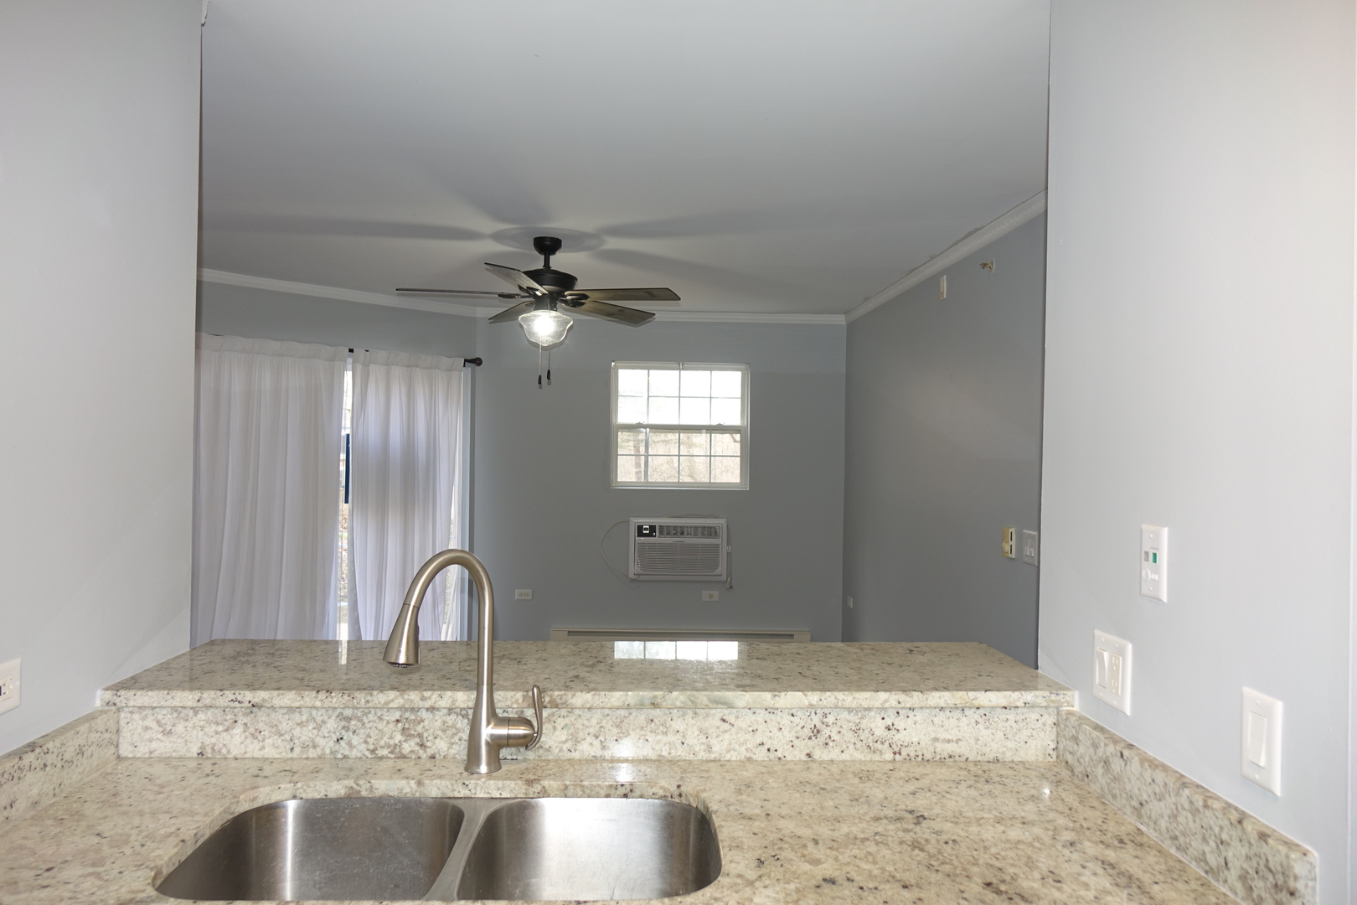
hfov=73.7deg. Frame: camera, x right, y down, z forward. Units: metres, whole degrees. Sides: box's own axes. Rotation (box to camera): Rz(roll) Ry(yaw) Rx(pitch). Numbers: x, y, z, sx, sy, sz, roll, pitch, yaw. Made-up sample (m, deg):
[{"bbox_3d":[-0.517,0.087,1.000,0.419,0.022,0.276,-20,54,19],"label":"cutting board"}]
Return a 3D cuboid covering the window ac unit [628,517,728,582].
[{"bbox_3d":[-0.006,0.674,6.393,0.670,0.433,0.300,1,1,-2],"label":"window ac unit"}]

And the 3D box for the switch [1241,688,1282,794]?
[{"bbox_3d":[0.732,0.361,1.136,0.012,0.115,0.071,1,1,-2],"label":"switch"}]

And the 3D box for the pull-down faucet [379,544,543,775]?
[{"bbox_3d":[-0.346,0.353,1.484,0.127,0.385,0.285,1,1,30],"label":"pull-down faucet"}]

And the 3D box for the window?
[{"bbox_3d":[0.011,-0.181,6.355,0.965,0.880,0.100,1,1,-2],"label":"window"}]

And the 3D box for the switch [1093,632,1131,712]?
[{"bbox_3d":[0.717,0.362,1.496,0.011,0.114,0.116,1,1,-2],"label":"switch"}]

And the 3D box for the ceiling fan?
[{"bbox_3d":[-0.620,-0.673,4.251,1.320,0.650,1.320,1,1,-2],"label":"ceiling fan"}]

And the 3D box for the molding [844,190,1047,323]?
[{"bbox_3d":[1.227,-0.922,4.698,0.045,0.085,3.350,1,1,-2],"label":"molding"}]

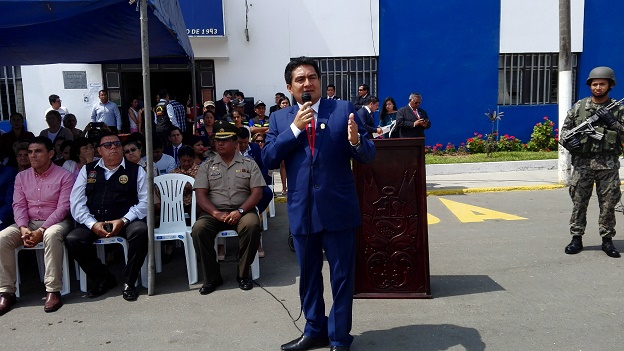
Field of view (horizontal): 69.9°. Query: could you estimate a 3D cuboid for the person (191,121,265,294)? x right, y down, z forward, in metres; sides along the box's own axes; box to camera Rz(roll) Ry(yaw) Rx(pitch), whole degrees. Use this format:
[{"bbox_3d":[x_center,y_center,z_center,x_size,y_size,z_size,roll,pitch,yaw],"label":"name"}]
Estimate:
[{"bbox_3d":[-0.726,0.217,3.881,0.600,1.360,0.780,-3,7,-10],"label":"person"}]

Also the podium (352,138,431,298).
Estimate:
[{"bbox_3d":[0.587,0.313,3.494,0.650,1.200,0.420,-1,7,3],"label":"podium"}]

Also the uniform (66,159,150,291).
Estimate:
[{"bbox_3d":[-1.756,0.373,3.837,0.620,1.070,0.740,-2,7,-9],"label":"uniform"}]

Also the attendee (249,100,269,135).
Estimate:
[{"bbox_3d":[-0.851,-0.362,7.306,0.520,1.700,0.360,-2,7,-7],"label":"attendee"}]

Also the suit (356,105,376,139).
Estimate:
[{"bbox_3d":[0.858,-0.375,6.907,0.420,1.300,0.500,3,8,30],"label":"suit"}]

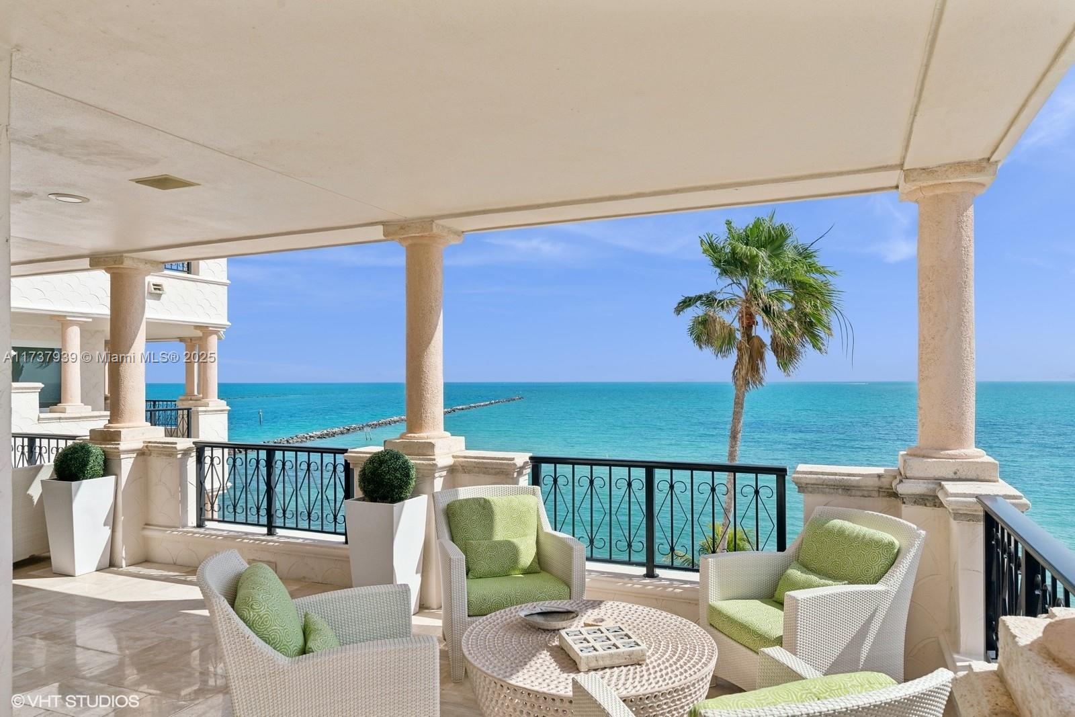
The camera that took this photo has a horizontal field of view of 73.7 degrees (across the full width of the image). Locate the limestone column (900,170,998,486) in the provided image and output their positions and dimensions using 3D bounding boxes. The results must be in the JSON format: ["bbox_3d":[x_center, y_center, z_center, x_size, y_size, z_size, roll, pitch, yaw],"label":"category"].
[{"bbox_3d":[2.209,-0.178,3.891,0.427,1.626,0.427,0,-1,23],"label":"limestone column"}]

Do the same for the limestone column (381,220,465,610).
[{"bbox_3d":[-0.816,0.400,5.196,0.442,2.702,0.442,0,-1,23],"label":"limestone column"}]

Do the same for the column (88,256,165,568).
[{"bbox_3d":[-3.721,0.441,6.502,0.442,2.702,0.442,0,-1,23],"label":"column"}]

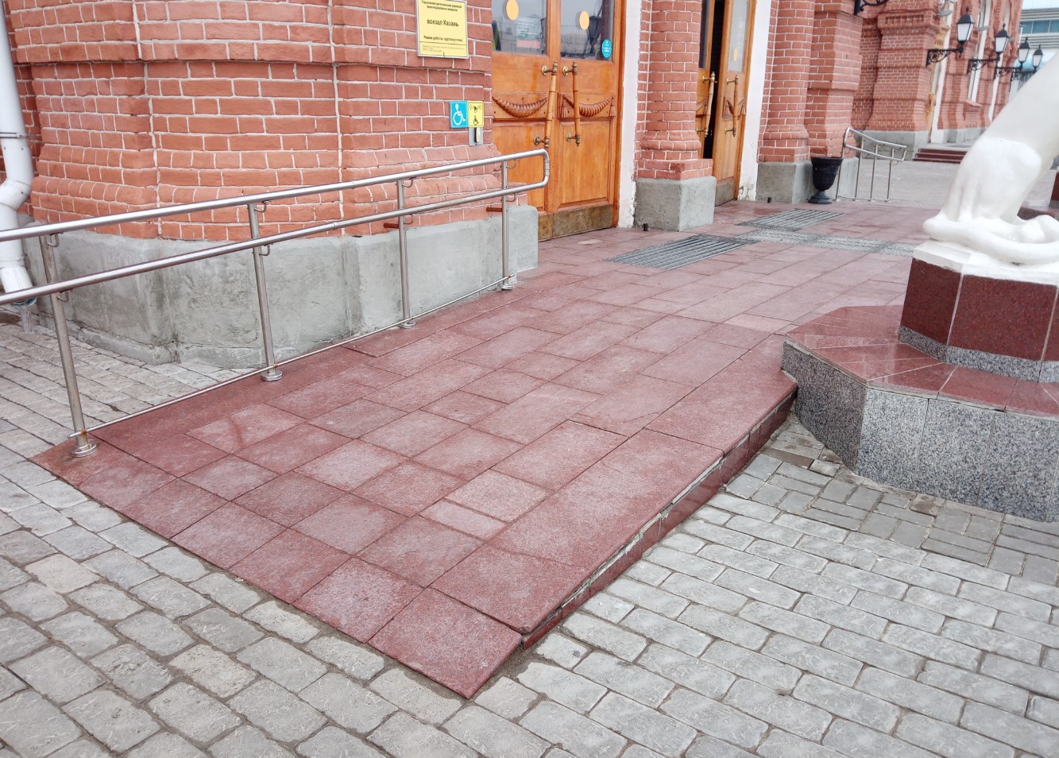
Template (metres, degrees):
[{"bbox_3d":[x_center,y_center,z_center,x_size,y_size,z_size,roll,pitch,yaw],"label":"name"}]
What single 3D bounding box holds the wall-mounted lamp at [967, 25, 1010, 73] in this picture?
[{"bbox_3d":[16.168,-11.600,28.063,1.095,1.528,0.395,13,23,33],"label":"wall-mounted lamp"}]

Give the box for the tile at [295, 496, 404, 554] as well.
[{"bbox_3d":[-0.564,0.465,2.513,0.288,0.025,0.253,13,26,33],"label":"tile"}]

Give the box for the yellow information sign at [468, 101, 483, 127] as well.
[{"bbox_3d":[-0.339,-1.684,5.065,0.020,0.157,0.152,13,23,34],"label":"yellow information sign"}]

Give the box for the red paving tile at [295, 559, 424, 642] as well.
[{"bbox_3d":[-0.462,0.608,2.186,0.284,0.025,0.220,13,35,33],"label":"red paving tile"}]

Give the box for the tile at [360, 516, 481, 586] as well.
[{"bbox_3d":[-0.323,0.526,2.391,0.291,0.030,0.267,13,27,35],"label":"tile"}]

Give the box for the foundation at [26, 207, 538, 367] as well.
[{"bbox_3d":[-1.493,-0.778,5.395,2.419,0.718,2.665,13,22,35],"label":"foundation"}]

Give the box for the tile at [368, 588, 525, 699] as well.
[{"bbox_3d":[-0.211,0.668,2.014,0.334,0.025,0.220,13,35,33],"label":"tile"}]

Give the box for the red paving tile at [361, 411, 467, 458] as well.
[{"bbox_3d":[-0.475,0.238,3.306,0.291,0.030,0.351,14,27,33],"label":"red paving tile"}]

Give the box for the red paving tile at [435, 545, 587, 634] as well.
[{"bbox_3d":[-0.070,0.609,2.361,0.326,0.030,0.308,14,27,33],"label":"red paving tile"}]

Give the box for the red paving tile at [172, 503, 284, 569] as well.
[{"bbox_3d":[-0.956,0.508,2.546,0.309,0.030,0.229,13,33,35],"label":"red paving tile"}]

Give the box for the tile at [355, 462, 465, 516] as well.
[{"bbox_3d":[-0.409,0.379,2.723,0.293,0.025,0.298,13,26,33],"label":"tile"}]

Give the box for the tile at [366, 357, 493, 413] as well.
[{"bbox_3d":[-0.462,0.038,3.803,0.285,0.030,0.610,14,27,33],"label":"tile"}]

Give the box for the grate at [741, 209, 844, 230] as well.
[{"bbox_3d":[2.866,-1.710,8.565,0.634,0.030,1.756,13,22,35],"label":"grate"}]

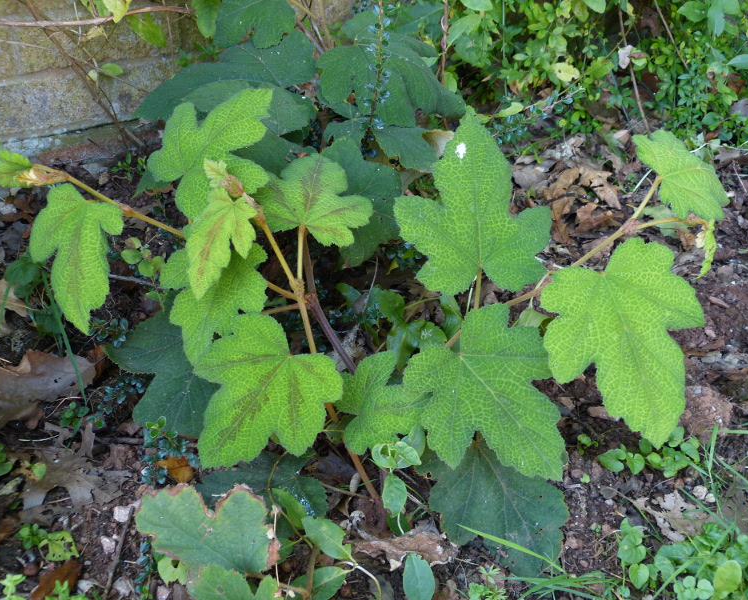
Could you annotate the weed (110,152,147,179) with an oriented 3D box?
[{"bbox_3d":[-0.302,-0.163,1.082,0.042,0.024,0.034,0,38,0],"label":"weed"}]

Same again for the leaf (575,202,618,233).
[{"bbox_3d":[0.276,-0.102,1.085,0.052,0.025,0.040,0,37,0],"label":"leaf"}]

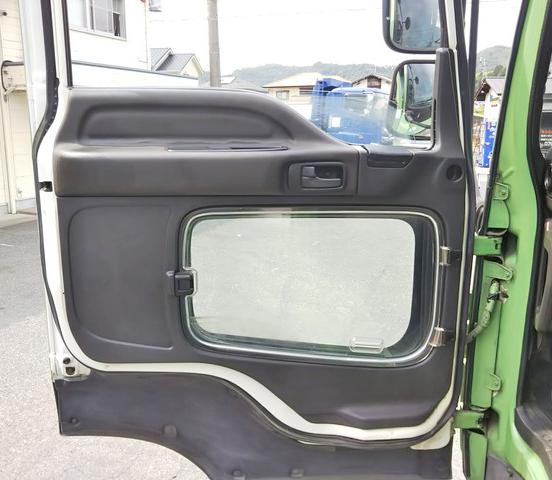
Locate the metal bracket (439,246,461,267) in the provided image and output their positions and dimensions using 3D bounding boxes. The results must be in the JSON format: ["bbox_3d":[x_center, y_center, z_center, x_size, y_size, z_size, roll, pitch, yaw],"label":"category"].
[{"bbox_3d":[0.401,0.038,1.283,0.051,0.048,0.022,0,12,0],"label":"metal bracket"}]

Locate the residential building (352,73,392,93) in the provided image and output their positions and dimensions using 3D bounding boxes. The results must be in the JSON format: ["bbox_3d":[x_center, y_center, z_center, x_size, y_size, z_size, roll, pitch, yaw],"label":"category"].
[{"bbox_3d":[10.294,-14.266,60.354,5.500,7.200,7.000,-1,12,-5],"label":"residential building"}]

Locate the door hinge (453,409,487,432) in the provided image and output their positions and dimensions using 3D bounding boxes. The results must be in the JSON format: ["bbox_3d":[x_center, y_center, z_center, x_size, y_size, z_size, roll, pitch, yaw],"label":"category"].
[{"bbox_3d":[0.492,0.459,1.411,0.086,0.067,0.050,0,12,0],"label":"door hinge"}]

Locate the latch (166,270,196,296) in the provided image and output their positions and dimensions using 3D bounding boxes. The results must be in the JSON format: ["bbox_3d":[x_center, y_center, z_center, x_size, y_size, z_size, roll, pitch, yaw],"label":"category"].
[{"bbox_3d":[-0.219,0.101,1.287,0.070,0.063,0.033,0,12,0],"label":"latch"}]

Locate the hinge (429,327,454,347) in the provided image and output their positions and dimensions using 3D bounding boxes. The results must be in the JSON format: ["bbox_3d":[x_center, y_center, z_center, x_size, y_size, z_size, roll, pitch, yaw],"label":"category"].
[{"bbox_3d":[0.395,0.230,1.323,0.062,0.051,0.022,0,12,0],"label":"hinge"}]

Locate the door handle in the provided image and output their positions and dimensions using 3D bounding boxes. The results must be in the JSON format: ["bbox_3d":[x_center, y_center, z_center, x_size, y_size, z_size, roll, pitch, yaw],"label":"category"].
[{"bbox_3d":[0.101,-0.142,1.237,0.094,0.053,0.032,0,12,0],"label":"door handle"}]

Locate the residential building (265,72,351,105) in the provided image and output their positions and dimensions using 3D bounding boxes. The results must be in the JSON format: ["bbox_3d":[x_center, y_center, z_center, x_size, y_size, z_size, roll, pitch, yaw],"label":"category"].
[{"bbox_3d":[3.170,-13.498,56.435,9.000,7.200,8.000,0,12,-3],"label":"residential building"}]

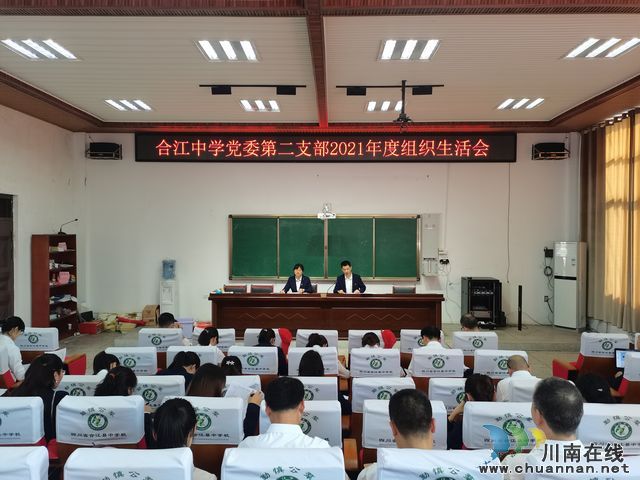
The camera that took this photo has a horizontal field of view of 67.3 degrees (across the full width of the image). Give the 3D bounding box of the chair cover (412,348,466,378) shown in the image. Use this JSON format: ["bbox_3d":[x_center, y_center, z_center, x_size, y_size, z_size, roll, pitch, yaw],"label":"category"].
[{"bbox_3d":[1.020,1.063,4.154,0.440,0.245,0.120,0,1,1],"label":"chair cover"}]

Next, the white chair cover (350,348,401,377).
[{"bbox_3d":[0.507,1.142,4.444,0.470,0.240,0.140,0,1,2],"label":"white chair cover"}]

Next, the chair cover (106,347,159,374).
[{"bbox_3d":[-1.796,1.152,4.623,0.465,0.240,0.130,0,1,2],"label":"chair cover"}]

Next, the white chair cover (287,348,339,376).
[{"bbox_3d":[-0.060,1.153,4.574,0.465,0.240,0.130,0,1,2],"label":"white chair cover"}]

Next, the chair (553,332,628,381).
[{"bbox_3d":[3.000,1.484,5.361,0.600,0.970,0.620,0,1,2],"label":"chair"}]

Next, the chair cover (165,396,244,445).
[{"bbox_3d":[-0.630,0.973,2.576,0.440,0.245,0.120,0,1,1],"label":"chair cover"}]

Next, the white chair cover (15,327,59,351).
[{"bbox_3d":[-2.962,1.039,4.996,0.440,0.240,0.120,0,1,1],"label":"white chair cover"}]

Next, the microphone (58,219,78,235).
[{"bbox_3d":[-4.447,-0.239,8.500,0.360,0.280,0.130,0,1,1],"label":"microphone"}]

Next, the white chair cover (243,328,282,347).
[{"bbox_3d":[-0.575,1.042,4.935,0.410,0.240,0.120,0,1,1],"label":"white chair cover"}]

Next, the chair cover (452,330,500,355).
[{"bbox_3d":[1.583,1.051,4.880,0.440,0.240,0.120,0,1,1],"label":"chair cover"}]

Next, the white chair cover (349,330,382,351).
[{"bbox_3d":[0.470,1.046,4.908,0.390,0.240,0.120,0,1,1],"label":"white chair cover"}]

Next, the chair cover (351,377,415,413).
[{"bbox_3d":[0.472,1.166,3.595,0.470,0.240,0.140,0,1,2],"label":"chair cover"}]

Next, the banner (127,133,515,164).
[{"bbox_3d":[0.109,-1.896,9.876,7.780,0.590,0.120,0,1,2],"label":"banner"}]

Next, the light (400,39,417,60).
[{"bbox_3d":[1.069,-2.281,5.762,0.110,0.050,0.620,0,1,2],"label":"light"}]

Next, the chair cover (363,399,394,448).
[{"bbox_3d":[0.500,1.090,2.867,0.480,0.250,0.130,0,1,2],"label":"chair cover"}]

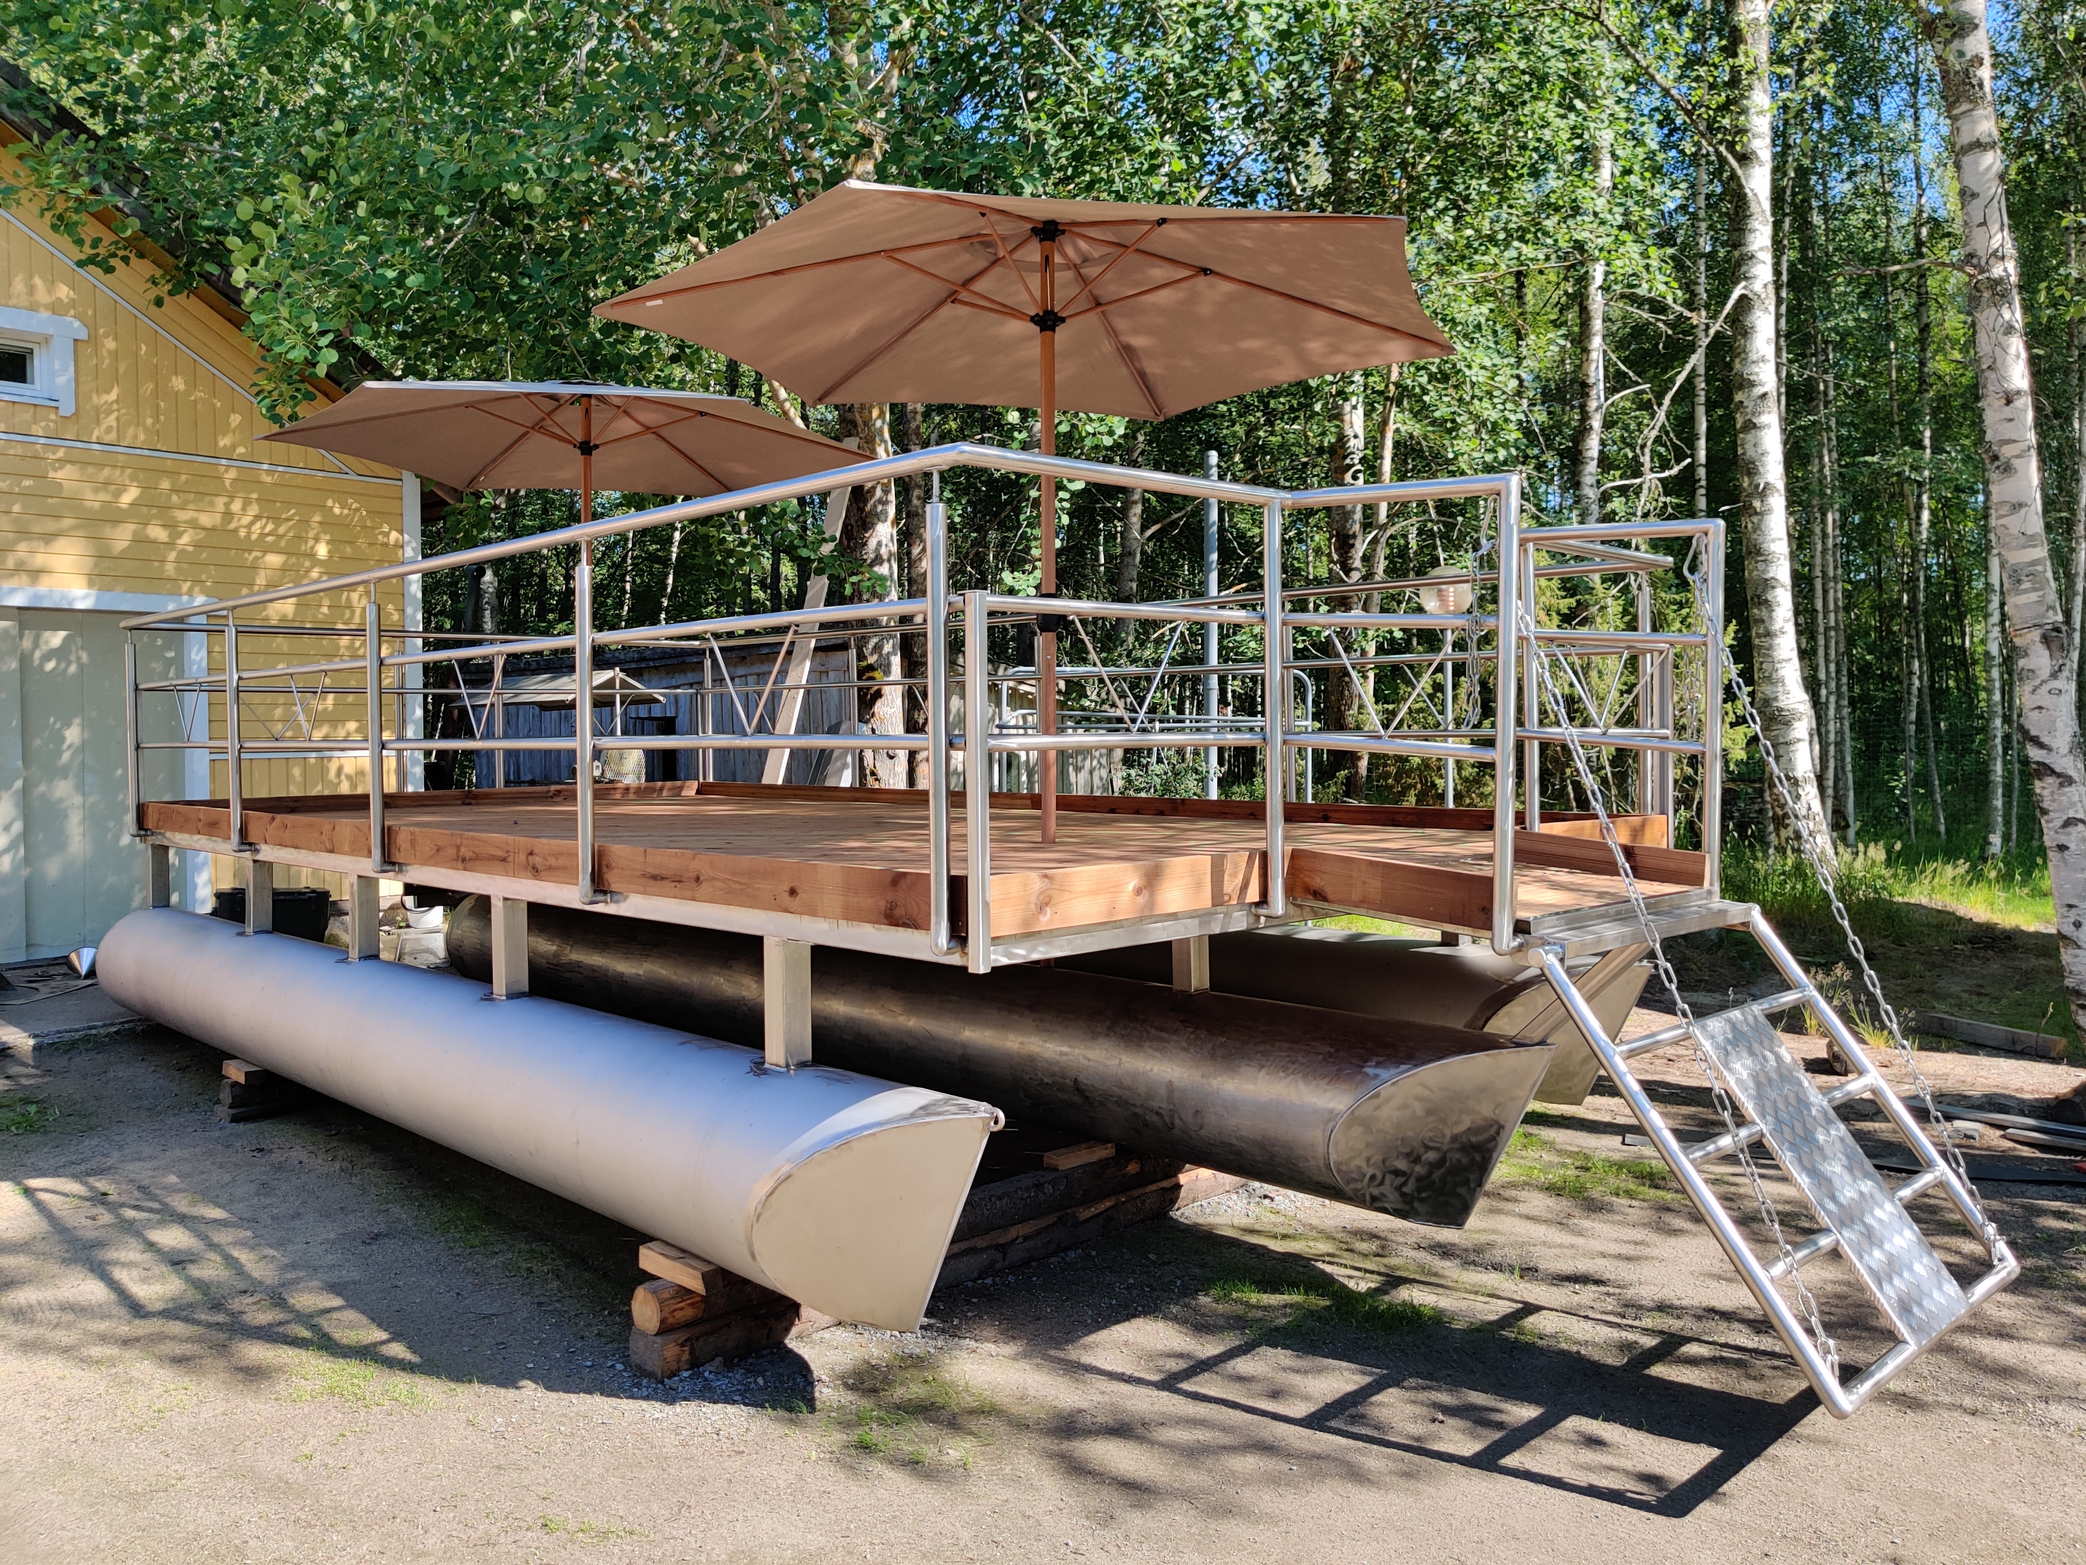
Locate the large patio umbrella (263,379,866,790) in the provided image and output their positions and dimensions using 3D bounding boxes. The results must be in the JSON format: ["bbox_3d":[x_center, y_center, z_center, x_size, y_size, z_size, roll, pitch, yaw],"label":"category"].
[{"bbox_3d":[-2.209,-0.908,7.924,2.676,2.129,3.000,-2,2,-43],"label":"large patio umbrella"}]

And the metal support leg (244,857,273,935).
[{"bbox_3d":[-3.363,0.488,6.998,0.082,0.323,0.084,-2,2,-43],"label":"metal support leg"}]

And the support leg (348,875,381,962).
[{"bbox_3d":[-2.552,0.506,6.133,0.082,0.323,0.084,-2,2,-43],"label":"support leg"}]

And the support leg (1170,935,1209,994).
[{"bbox_3d":[0.465,0.508,5.121,0.082,0.323,0.084,-2,2,-43],"label":"support leg"}]

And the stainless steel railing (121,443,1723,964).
[{"bbox_3d":[-0.912,-0.252,6.793,3.503,1.121,7.241,-2,2,-43],"label":"stainless steel railing"}]

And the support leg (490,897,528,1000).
[{"bbox_3d":[-1.712,0.525,5.237,0.082,0.323,0.084,-2,2,-43],"label":"support leg"}]

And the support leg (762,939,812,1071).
[{"bbox_3d":[-0.638,0.549,4.091,0.082,0.323,0.084,-2,2,-43],"label":"support leg"}]

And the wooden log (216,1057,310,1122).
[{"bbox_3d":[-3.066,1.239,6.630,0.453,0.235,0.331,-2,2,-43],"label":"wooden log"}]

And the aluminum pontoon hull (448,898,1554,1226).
[{"bbox_3d":[-0.816,0.904,6.523,0.521,0.521,6.275,-2,2,-43],"label":"aluminum pontoon hull"}]

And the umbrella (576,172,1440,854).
[{"bbox_3d":[0.020,-0.855,5.588,2.676,2.129,3.000,-2,2,-43],"label":"umbrella"}]

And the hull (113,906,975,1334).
[{"bbox_3d":[-2.210,0.930,5.705,0.534,0.534,6.156,-2,2,-43],"label":"hull"}]

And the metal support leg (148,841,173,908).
[{"bbox_3d":[-4.276,0.463,7.877,0.080,0.313,0.080,-2,2,-43],"label":"metal support leg"}]

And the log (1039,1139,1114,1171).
[{"bbox_3d":[0.115,1.162,5.080,0.240,0.044,0.074,-2,2,-43],"label":"log"}]

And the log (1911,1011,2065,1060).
[{"bbox_3d":[4.689,1.241,8.078,0.096,0.105,0.776,-1,2,-19],"label":"log"}]

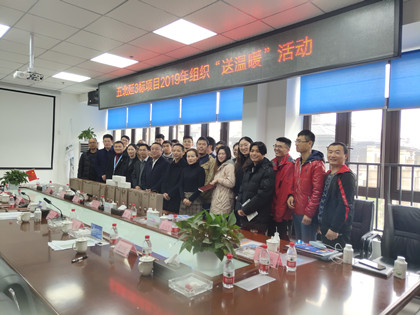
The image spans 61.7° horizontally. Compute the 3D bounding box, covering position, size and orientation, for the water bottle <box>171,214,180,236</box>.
[{"bbox_3d":[-0.326,0.640,3.348,0.063,0.178,0.063,3,-1,-5],"label":"water bottle"}]

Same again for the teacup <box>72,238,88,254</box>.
[{"bbox_3d":[-0.946,0.639,2.573,0.112,0.108,0.086,2,-1,-20],"label":"teacup"}]

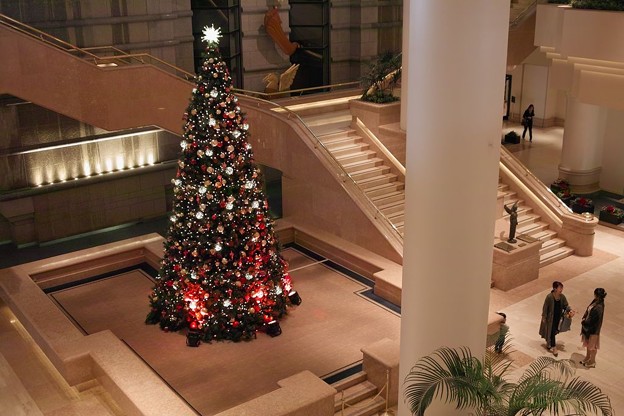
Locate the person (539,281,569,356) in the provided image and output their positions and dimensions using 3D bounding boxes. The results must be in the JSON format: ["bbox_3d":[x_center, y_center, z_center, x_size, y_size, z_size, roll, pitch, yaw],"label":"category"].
[{"bbox_3d":[4.870,2.184,14.206,0.540,1.580,0.450,-17,24,-40],"label":"person"}]

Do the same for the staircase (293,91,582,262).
[{"bbox_3d":[3.316,-0.499,19.299,6.150,3.500,5.900,-14,22,-34],"label":"staircase"}]

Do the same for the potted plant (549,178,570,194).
[{"bbox_3d":[8.495,-0.753,24.372,0.450,0.470,0.580,-14,22,-34],"label":"potted plant"}]

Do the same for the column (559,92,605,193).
[{"bbox_3d":[9.419,-2.318,24.505,1.440,3.400,1.440,-14,22,-34],"label":"column"}]

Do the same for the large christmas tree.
[{"bbox_3d":[-1.956,-0.631,14.600,3.200,5.960,3.200,-1,18,0],"label":"large christmas tree"}]

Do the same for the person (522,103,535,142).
[{"bbox_3d":[9.787,-3.838,32.055,0.520,1.620,0.420,-3,18,-6],"label":"person"}]

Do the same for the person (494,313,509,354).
[{"bbox_3d":[3.815,2.505,14.383,0.270,0.880,0.310,-8,20,-21],"label":"person"}]

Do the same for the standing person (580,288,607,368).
[{"bbox_3d":[5.466,2.305,13.720,0.380,1.630,0.460,9,21,27],"label":"standing person"}]

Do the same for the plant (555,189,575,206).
[{"bbox_3d":[8.277,-0.385,23.272,0.450,0.470,0.580,-14,22,-34],"label":"plant"}]

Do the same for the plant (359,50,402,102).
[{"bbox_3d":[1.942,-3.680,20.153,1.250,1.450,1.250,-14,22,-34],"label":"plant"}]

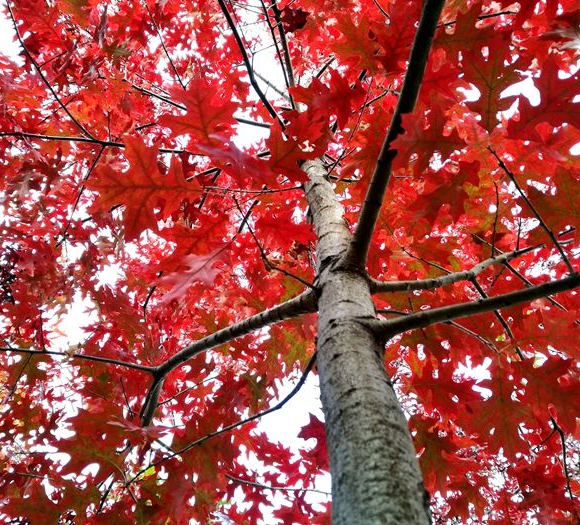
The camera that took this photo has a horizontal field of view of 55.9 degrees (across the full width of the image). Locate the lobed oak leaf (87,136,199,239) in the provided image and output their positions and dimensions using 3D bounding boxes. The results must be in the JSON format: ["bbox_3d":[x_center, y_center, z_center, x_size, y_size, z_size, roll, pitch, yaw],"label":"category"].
[{"bbox_3d":[-0.222,-0.113,0.820,0.160,0.035,0.145,-5,-60,-9],"label":"lobed oak leaf"}]

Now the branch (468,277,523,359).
[{"bbox_3d":[0.454,0.119,1.184,0.021,0.015,0.261,-32,-68,16],"label":"branch"}]

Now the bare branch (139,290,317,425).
[{"bbox_3d":[-0.161,0.187,1.087,0.536,0.101,0.108,-39,-66,19],"label":"bare branch"}]

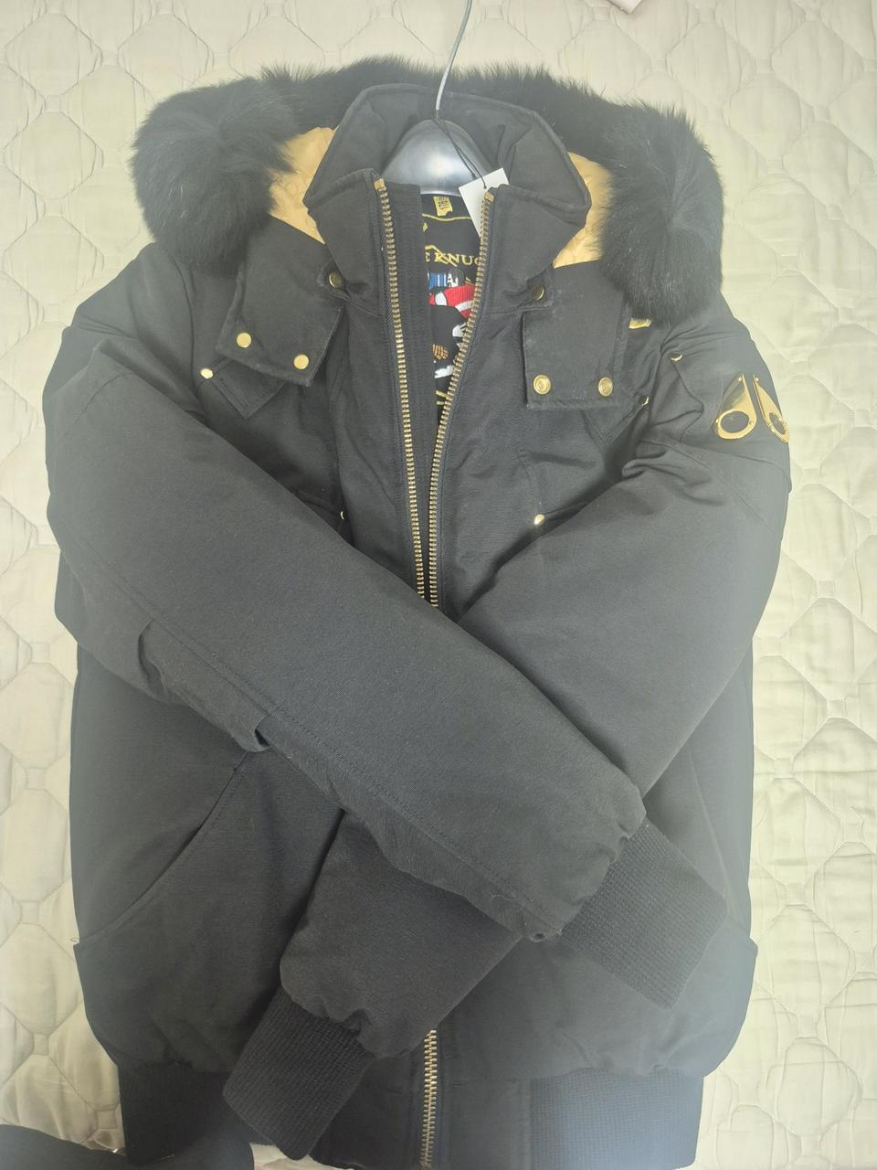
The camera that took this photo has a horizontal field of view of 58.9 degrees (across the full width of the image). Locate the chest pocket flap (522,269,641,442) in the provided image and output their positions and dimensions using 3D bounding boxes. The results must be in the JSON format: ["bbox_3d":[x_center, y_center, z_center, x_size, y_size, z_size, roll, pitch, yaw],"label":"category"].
[{"bbox_3d":[0.112,-0.179,0.600,0.097,0.034,0.137,2,82,-15],"label":"chest pocket flap"}]

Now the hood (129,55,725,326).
[{"bbox_3d":[-0.005,-0.338,0.650,0.505,0.165,0.290,0,82,-2],"label":"hood"}]

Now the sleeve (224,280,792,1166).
[{"bbox_3d":[0.083,0.096,0.585,0.210,0.145,0.710,37,82,4],"label":"sleeve"}]

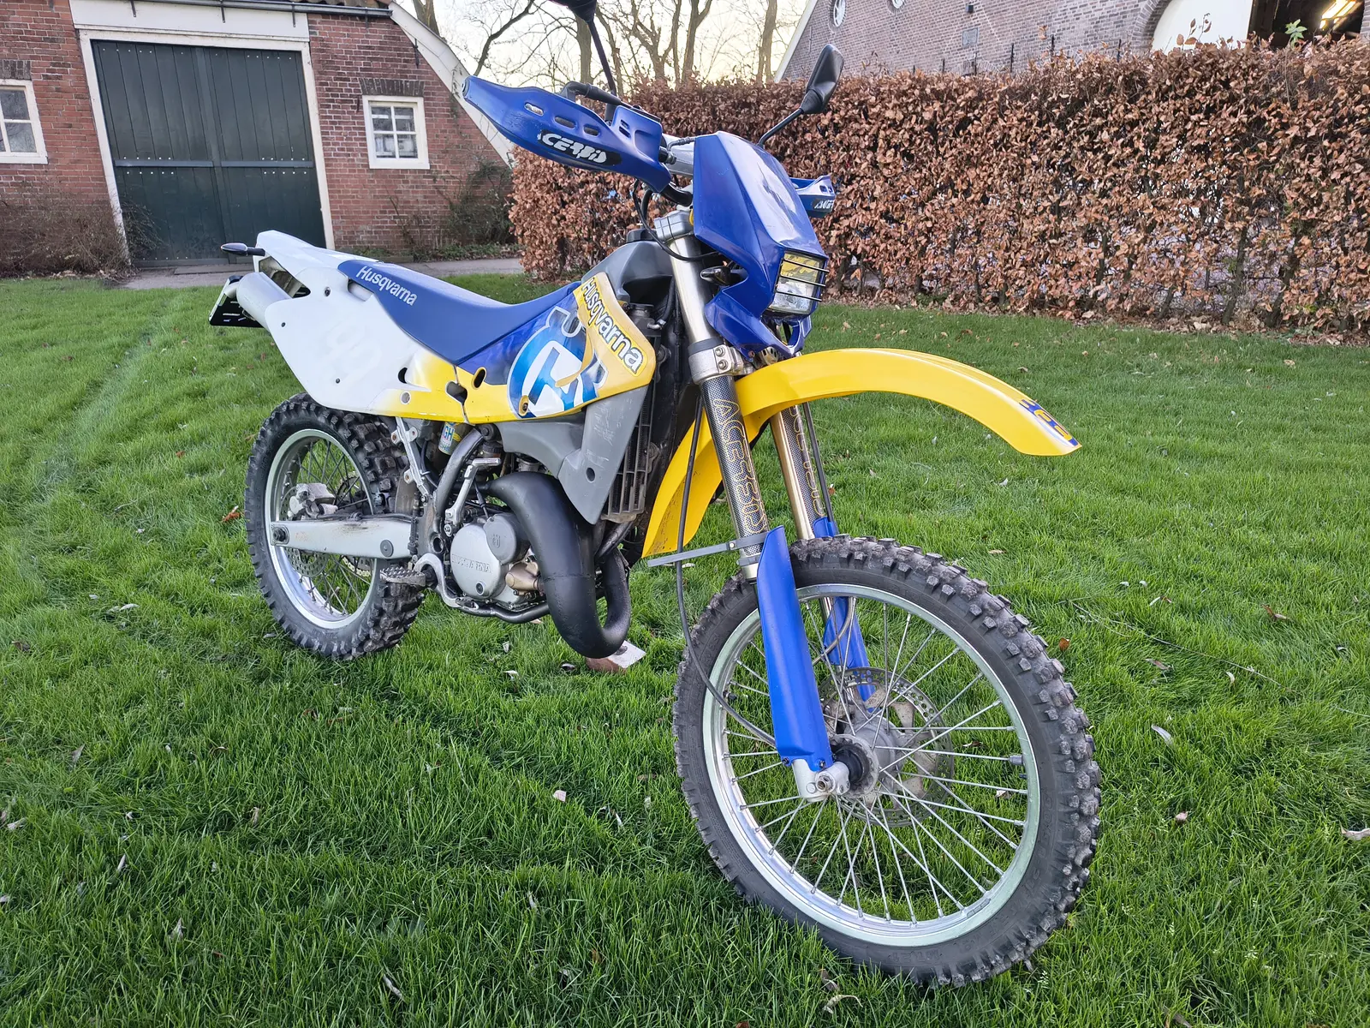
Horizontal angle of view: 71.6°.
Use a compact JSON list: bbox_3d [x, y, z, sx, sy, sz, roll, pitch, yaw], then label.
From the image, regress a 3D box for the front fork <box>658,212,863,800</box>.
[{"bbox_3d":[0.153,-0.022,1.480,0.120,0.910,0.250,-15,-1,40],"label":"front fork"}]

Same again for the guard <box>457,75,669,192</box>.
[{"bbox_3d":[-0.139,-0.508,1.251,0.300,0.120,0.110,7,13,-28],"label":"guard"}]

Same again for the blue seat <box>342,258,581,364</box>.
[{"bbox_3d":[-0.425,-0.402,1.879,0.640,0.190,0.235,17,19,36],"label":"blue seat"}]

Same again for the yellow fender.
[{"bbox_3d":[0.234,-0.045,1.411,0.650,0.405,0.190,17,19,36],"label":"yellow fender"}]

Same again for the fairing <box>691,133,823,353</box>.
[{"bbox_3d":[0.121,-0.402,1.437,0.190,0.325,0.230,17,19,36],"label":"fairing"}]

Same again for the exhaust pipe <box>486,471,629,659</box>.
[{"bbox_3d":[-0.222,0.081,1.712,0.320,0.315,0.230,17,19,36],"label":"exhaust pipe"}]

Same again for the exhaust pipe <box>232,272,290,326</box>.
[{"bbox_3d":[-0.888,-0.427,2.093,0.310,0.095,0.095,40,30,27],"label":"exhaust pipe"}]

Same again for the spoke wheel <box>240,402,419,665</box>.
[{"bbox_3d":[-0.863,0.029,2.312,0.670,0.670,0.130,17,19,36],"label":"spoke wheel"}]

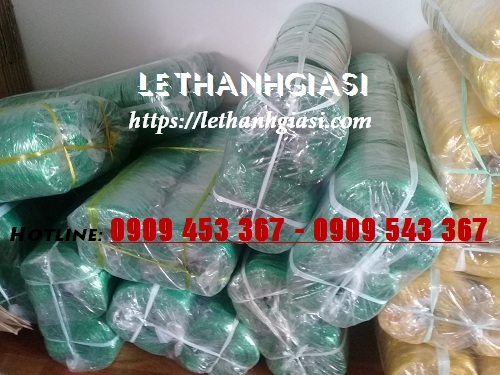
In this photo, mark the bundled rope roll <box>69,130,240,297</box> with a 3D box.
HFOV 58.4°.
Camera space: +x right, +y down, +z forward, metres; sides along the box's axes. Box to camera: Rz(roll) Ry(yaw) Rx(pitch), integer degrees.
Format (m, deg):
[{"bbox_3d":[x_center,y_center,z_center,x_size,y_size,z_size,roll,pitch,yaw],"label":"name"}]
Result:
[{"bbox_3d":[-0.171,0.009,1.280,0.389,0.173,0.541,15,32,6],"label":"bundled rope roll"}]

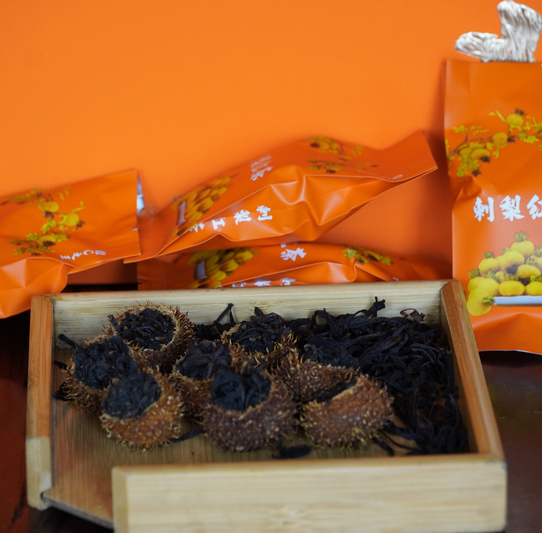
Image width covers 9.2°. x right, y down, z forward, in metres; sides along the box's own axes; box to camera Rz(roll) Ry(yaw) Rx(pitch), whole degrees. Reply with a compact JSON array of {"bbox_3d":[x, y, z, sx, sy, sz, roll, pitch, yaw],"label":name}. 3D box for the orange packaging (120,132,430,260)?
[{"bbox_3d":[0.002,-0.026,1.245,0.119,0.027,0.057,-17,15,-1],"label":"orange packaging"}]

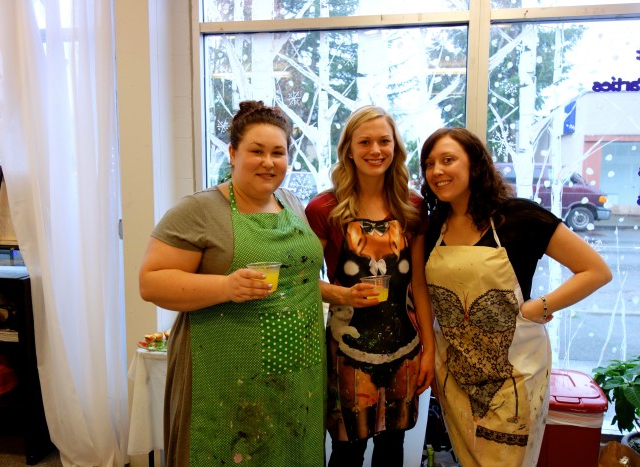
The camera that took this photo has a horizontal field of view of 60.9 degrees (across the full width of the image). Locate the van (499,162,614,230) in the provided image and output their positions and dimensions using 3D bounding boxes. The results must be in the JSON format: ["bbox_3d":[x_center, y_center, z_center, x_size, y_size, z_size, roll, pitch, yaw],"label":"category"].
[{"bbox_3d":[5.878,-1.178,16.734,5.100,2.000,2.000,1,5,8],"label":"van"}]

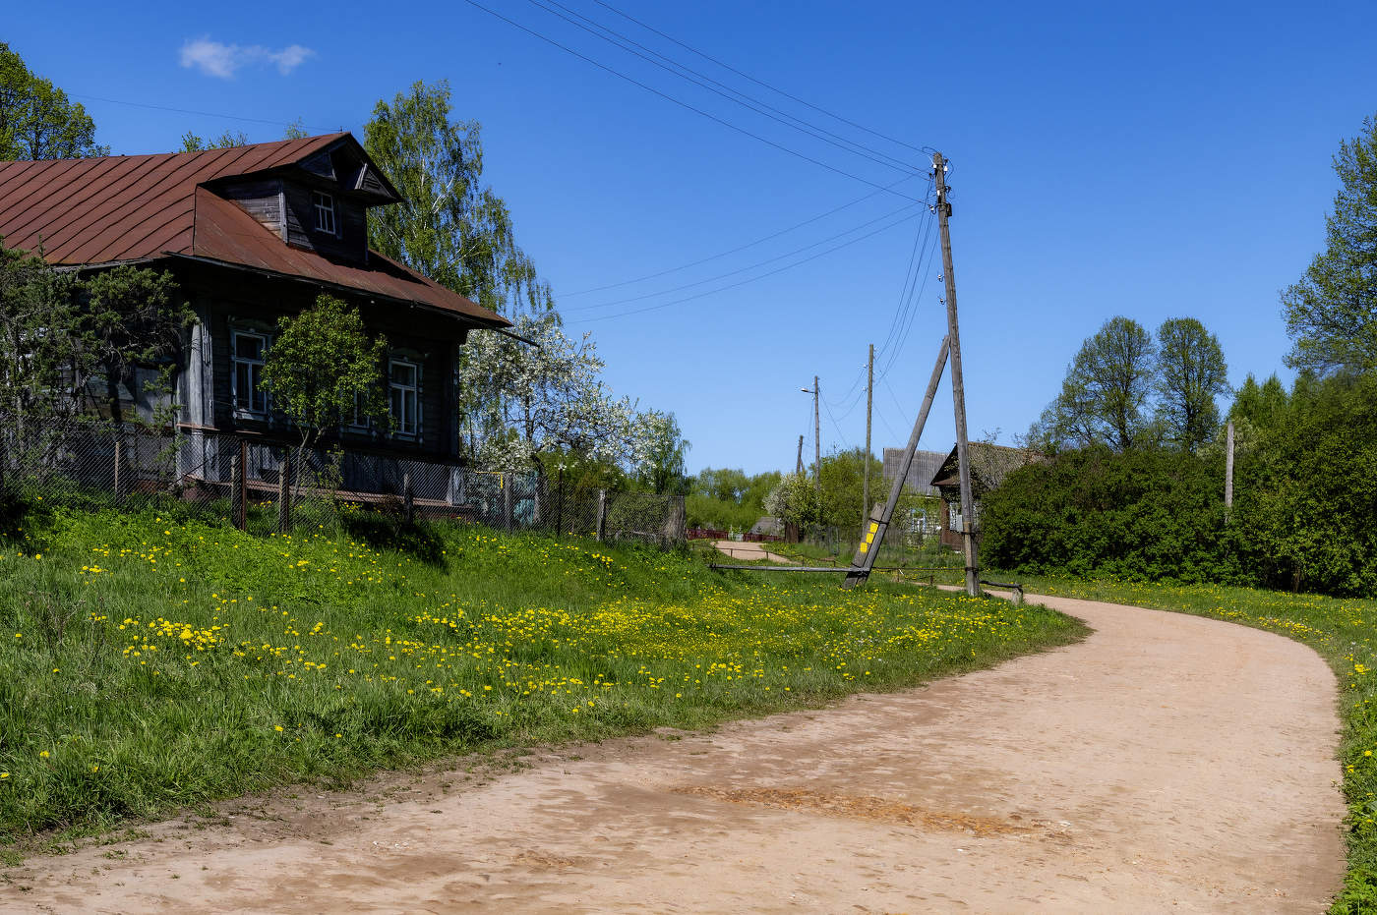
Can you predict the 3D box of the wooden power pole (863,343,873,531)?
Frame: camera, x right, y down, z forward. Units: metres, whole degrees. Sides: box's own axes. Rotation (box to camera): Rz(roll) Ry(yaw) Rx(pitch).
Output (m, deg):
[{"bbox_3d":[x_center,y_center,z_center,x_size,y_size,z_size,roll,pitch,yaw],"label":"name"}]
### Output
[{"bbox_3d":[7.200,-0.550,77.000,0.220,8.100,0.220,2,-2,0],"label":"wooden power pole"}]

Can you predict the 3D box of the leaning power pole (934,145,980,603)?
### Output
[{"bbox_3d":[4.920,-1.520,35.000,0.250,8.150,0.250,-4,-2,0],"label":"leaning power pole"}]

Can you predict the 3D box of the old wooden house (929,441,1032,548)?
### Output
[{"bbox_3d":[14.600,1.800,86.000,6.200,5.000,4.900,1,-2,-26],"label":"old wooden house"}]

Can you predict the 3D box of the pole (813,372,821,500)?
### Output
[{"bbox_3d":[6.600,-0.050,98.000,0.220,8.300,0.220,-1,-2,0],"label":"pole"}]

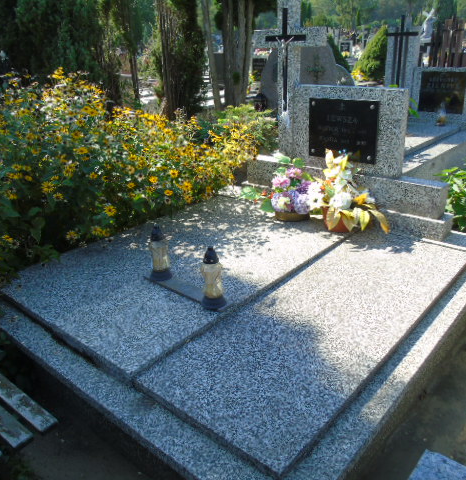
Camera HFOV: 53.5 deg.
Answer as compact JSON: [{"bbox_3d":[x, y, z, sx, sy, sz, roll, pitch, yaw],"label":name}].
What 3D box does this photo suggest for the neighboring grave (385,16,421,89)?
[{"bbox_3d":[1.831,-2.028,5.079,0.361,0.802,0.042,17,30,38],"label":"neighboring grave"}]

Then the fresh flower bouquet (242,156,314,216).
[{"bbox_3d":[0.318,-0.334,3.192,0.420,0.380,0.340,16,30,39],"label":"fresh flower bouquet"}]

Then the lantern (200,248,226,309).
[{"bbox_3d":[-0.086,0.154,1.897,0.101,0.266,0.101,-2,23,1],"label":"lantern"}]

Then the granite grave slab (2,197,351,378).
[{"bbox_3d":[-0.214,0.088,2.479,1.097,0.058,1.669,17,30,38],"label":"granite grave slab"}]

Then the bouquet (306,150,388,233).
[{"bbox_3d":[0.641,-0.261,2.606,0.389,0.415,0.315,17,30,38],"label":"bouquet"}]

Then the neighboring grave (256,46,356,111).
[{"bbox_3d":[0.878,-1.751,5.600,1.300,1.200,0.200,16,30,39],"label":"neighboring grave"}]

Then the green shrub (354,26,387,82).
[{"bbox_3d":[4.221,-5.447,13.500,1.300,1.700,1.300,16,30,39],"label":"green shrub"}]

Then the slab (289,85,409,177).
[{"bbox_3d":[0.722,-0.710,2.963,0.773,0.503,0.088,17,30,38],"label":"slab"}]

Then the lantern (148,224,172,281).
[{"bbox_3d":[-0.398,0.062,2.460,0.120,0.297,0.120,-3,23,1],"label":"lantern"}]

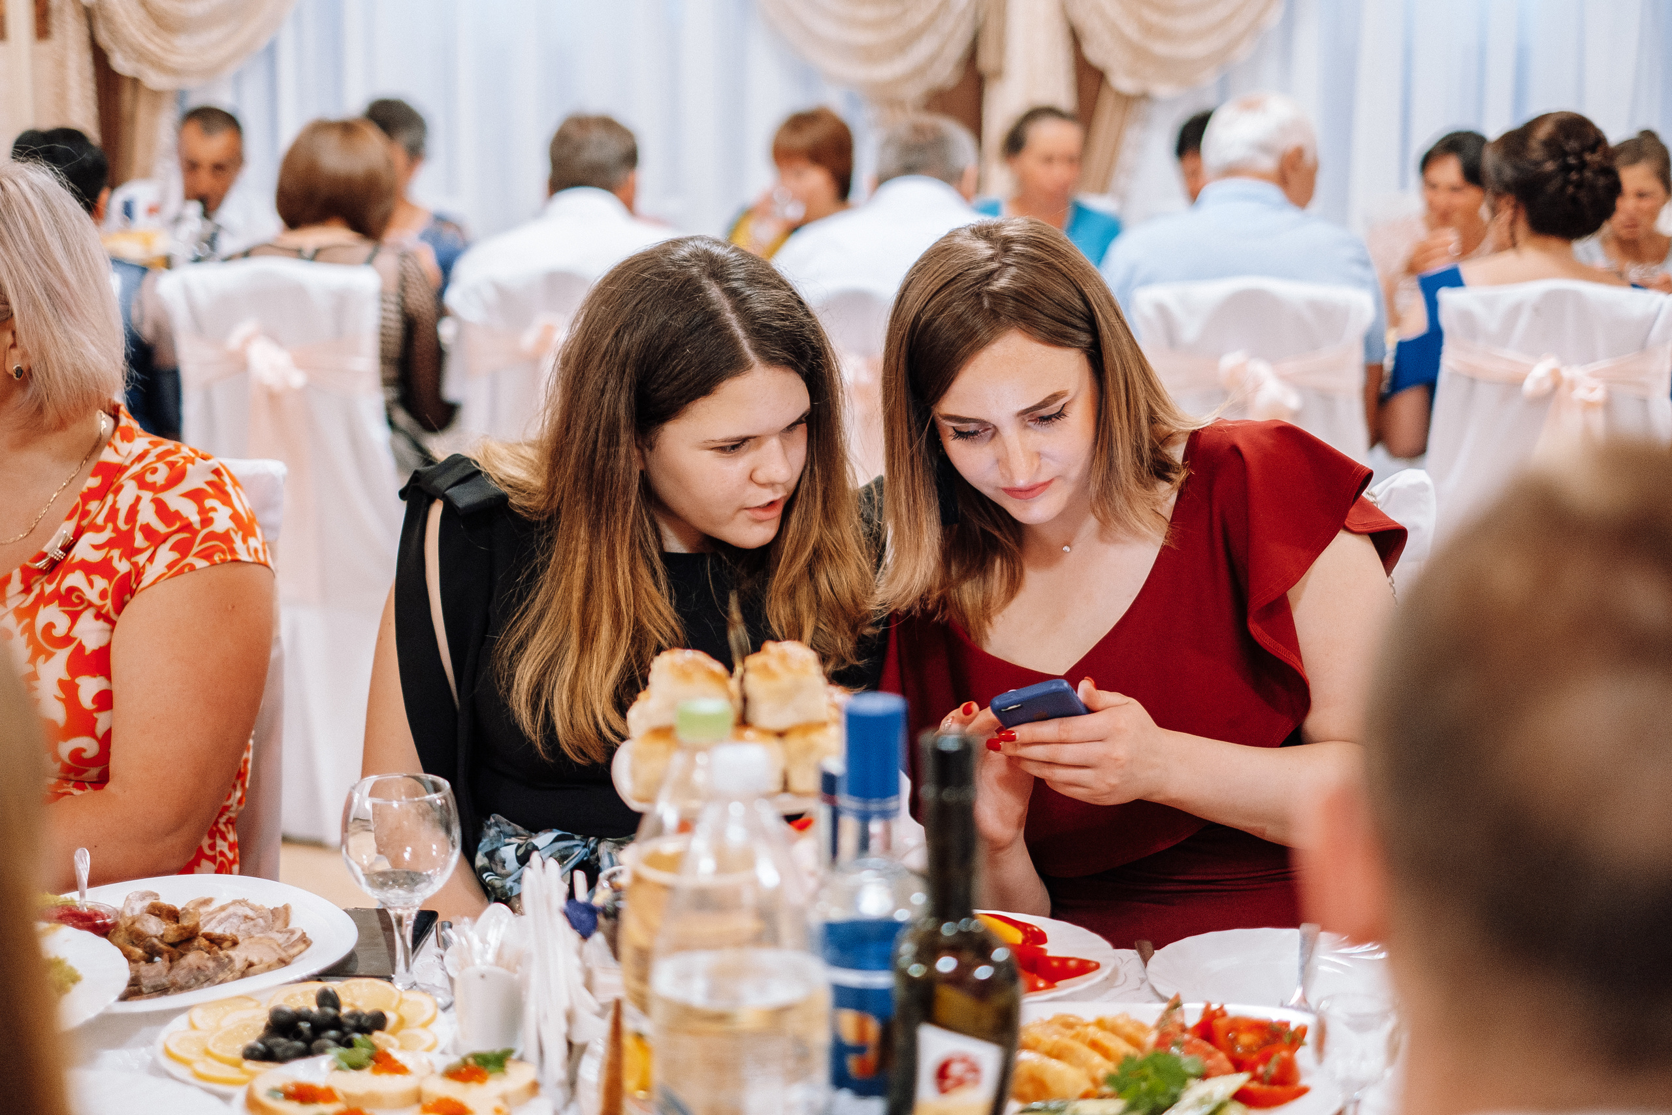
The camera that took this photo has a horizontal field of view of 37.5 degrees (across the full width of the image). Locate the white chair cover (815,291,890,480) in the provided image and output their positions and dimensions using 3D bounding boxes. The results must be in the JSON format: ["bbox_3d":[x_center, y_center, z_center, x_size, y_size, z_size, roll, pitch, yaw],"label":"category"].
[{"bbox_3d":[0.061,0.020,4.287,0.430,1.010,0.520,2,12,5],"label":"white chair cover"}]

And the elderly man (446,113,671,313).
[{"bbox_3d":[-0.460,-0.166,4.583,0.520,1.310,0.750,2,12,8],"label":"elderly man"}]

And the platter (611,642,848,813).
[{"bbox_3d":[-0.064,0.103,1.570,0.162,0.100,0.162,1,12,0],"label":"platter"}]

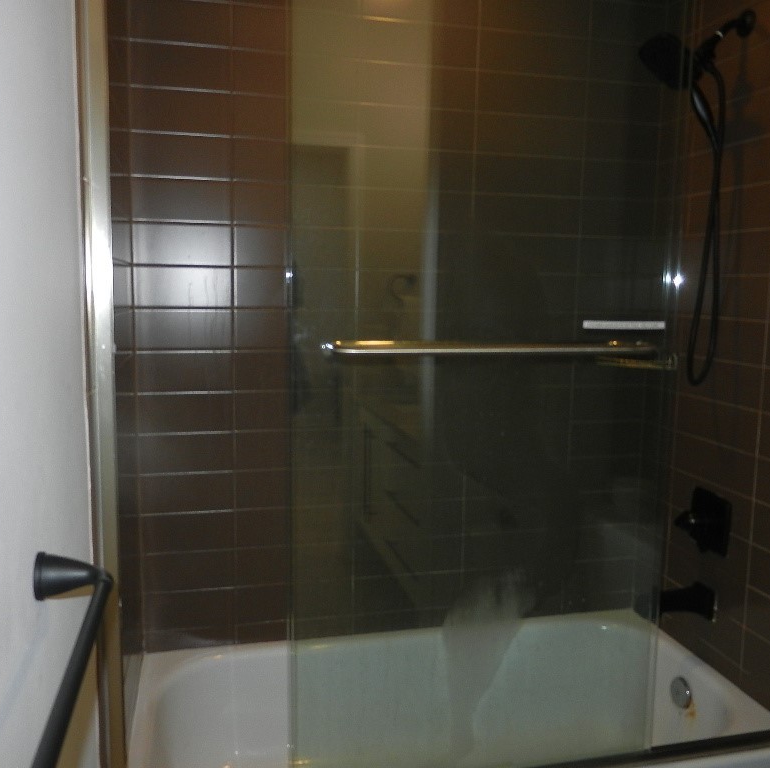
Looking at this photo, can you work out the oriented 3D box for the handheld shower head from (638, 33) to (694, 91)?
[{"bbox_3d":[0.700,-0.789,1.779,0.145,0.065,0.138,44,-4,-15],"label":"handheld shower head"}]

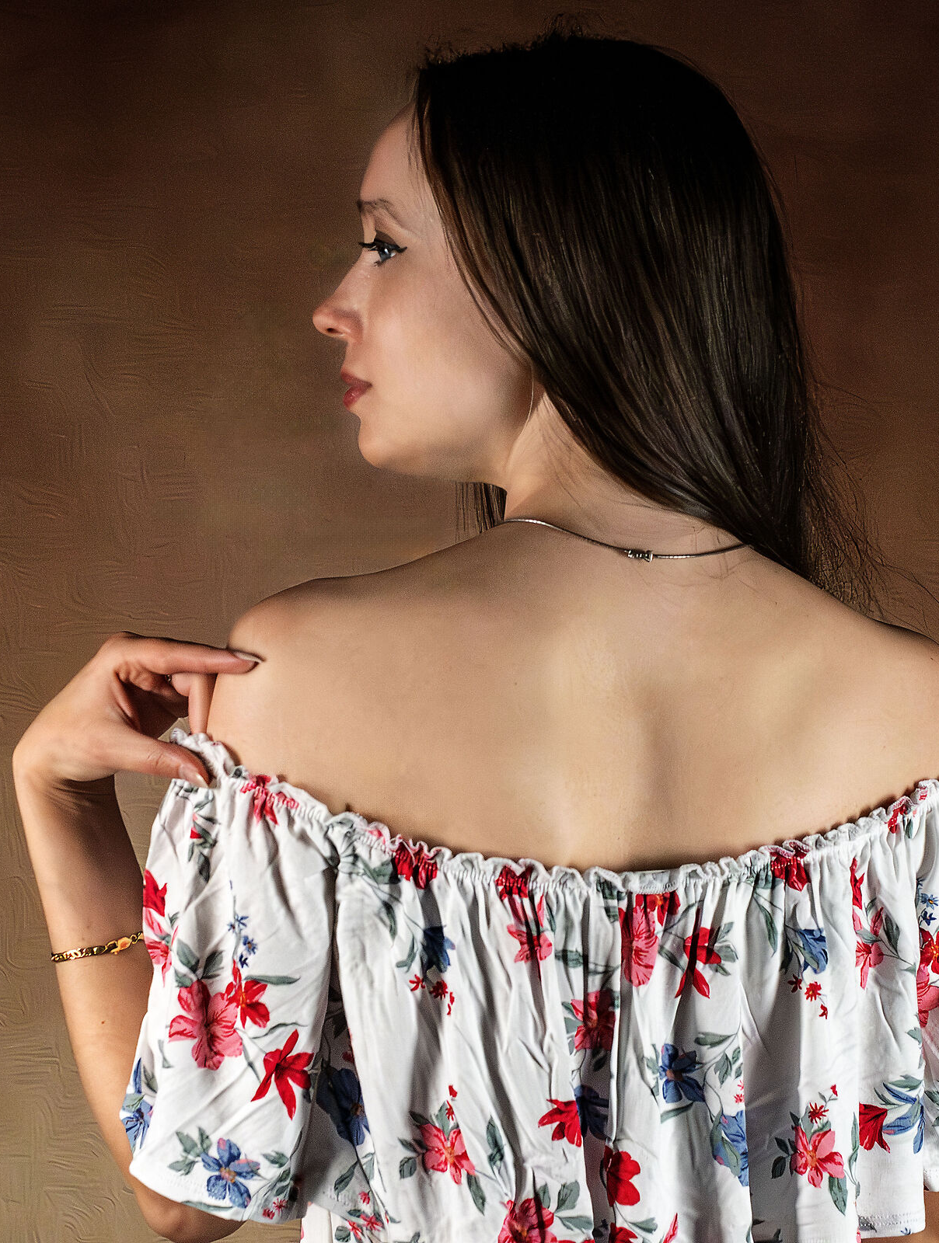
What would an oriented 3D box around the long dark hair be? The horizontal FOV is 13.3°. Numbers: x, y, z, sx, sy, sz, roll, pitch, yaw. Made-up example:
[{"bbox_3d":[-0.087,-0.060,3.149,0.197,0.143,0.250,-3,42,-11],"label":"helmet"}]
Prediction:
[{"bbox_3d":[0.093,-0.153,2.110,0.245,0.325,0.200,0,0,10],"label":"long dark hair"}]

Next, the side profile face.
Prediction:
[{"bbox_3d":[-0.023,-0.171,2.100,0.112,0.195,0.140,0,0,10],"label":"side profile face"}]

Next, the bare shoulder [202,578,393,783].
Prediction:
[{"bbox_3d":[-0.090,0.031,2.110,0.105,0.113,0.110,0,0,-6],"label":"bare shoulder"}]

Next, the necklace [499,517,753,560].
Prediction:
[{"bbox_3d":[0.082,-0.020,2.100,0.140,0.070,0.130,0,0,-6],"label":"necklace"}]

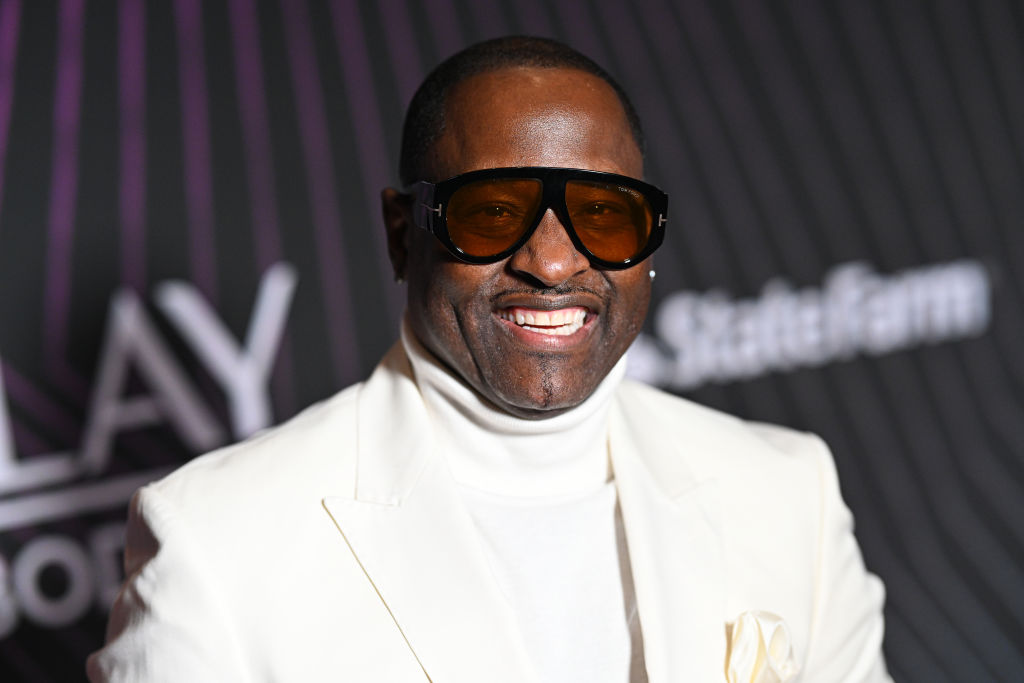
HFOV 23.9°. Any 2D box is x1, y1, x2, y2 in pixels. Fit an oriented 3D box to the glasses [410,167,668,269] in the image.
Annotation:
[{"bbox_3d":[0.015,-0.085,1.563,0.148,0.064,0.148,2,8,-11],"label":"glasses"}]

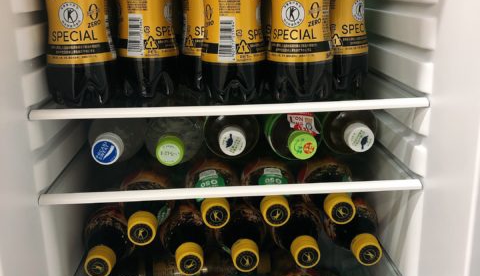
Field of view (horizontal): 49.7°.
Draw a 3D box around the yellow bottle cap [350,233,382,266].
[{"bbox_3d":[0.143,0.126,0.579,0.030,0.030,0.021,-2,16,-3],"label":"yellow bottle cap"}]

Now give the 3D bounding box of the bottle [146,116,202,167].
[{"bbox_3d":[-0.076,-0.014,0.630,0.067,0.067,0.218,-2,16,-3],"label":"bottle"}]

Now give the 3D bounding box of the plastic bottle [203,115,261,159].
[{"bbox_3d":[-0.010,-0.014,0.668,0.070,0.070,0.205,-2,11,-1],"label":"plastic bottle"}]

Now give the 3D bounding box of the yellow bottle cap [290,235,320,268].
[{"bbox_3d":[0.074,0.128,0.577,0.030,0.030,0.021,-2,16,-3],"label":"yellow bottle cap"}]

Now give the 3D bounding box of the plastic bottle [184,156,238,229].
[{"bbox_3d":[-0.034,0.055,0.652,0.067,0.067,0.218,-2,15,-5],"label":"plastic bottle"}]

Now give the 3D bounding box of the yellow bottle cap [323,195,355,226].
[{"bbox_3d":[0.107,0.075,0.552,0.030,0.030,0.021,-2,16,-1],"label":"yellow bottle cap"}]

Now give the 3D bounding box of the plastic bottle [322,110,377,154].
[{"bbox_3d":[0.125,-0.027,0.661,0.067,0.067,0.212,-2,16,-3],"label":"plastic bottle"}]

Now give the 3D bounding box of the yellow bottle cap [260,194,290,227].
[{"bbox_3d":[0.038,0.078,0.554,0.030,0.030,0.021,-2,16,-1],"label":"yellow bottle cap"}]

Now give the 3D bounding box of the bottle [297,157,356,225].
[{"bbox_3d":[0.104,0.051,0.651,0.065,0.065,0.212,-2,16,-3],"label":"bottle"}]

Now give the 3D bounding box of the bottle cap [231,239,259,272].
[{"bbox_3d":[0.006,0.130,0.568,0.030,0.030,0.021,-2,16,-3],"label":"bottle cap"}]

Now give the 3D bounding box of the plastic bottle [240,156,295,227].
[{"bbox_3d":[0.033,0.054,0.647,0.065,0.065,0.212,-2,16,-3],"label":"plastic bottle"}]

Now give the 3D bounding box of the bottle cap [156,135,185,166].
[{"bbox_3d":[-0.071,0.013,0.535,0.030,0.030,0.021,-2,16,-3],"label":"bottle cap"}]

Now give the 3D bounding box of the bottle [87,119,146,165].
[{"bbox_3d":[-0.144,-0.010,0.644,0.068,0.068,0.209,-2,14,-2],"label":"bottle"}]

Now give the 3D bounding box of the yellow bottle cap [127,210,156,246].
[{"bbox_3d":[-0.102,0.096,0.543,0.030,0.030,0.021,-3,16,-6],"label":"yellow bottle cap"}]

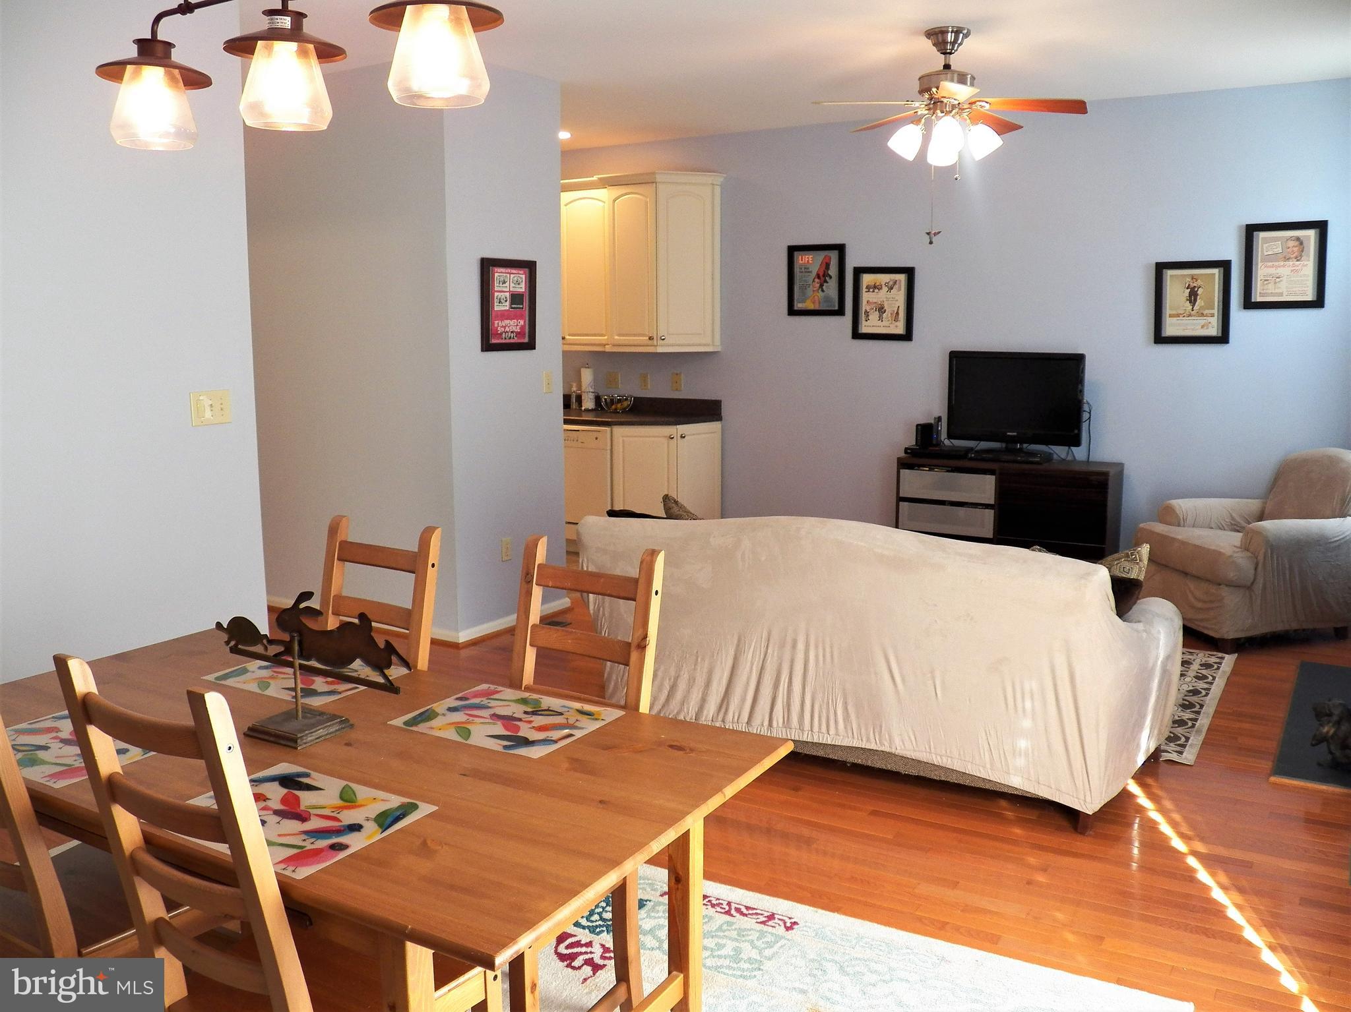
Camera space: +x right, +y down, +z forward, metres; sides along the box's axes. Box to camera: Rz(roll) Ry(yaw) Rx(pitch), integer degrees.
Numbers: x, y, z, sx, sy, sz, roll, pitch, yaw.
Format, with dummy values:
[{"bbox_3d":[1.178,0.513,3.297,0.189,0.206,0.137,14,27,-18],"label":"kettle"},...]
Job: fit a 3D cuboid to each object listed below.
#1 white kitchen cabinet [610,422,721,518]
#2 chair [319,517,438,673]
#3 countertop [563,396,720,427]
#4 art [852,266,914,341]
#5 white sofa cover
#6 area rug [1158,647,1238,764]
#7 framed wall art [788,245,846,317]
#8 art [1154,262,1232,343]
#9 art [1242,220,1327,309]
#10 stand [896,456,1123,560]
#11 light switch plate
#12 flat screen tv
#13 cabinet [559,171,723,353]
[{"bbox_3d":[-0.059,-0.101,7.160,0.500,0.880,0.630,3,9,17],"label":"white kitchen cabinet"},{"bbox_3d":[-0.841,0.593,2.651,0.420,1.040,0.480,5,11,28],"label":"chair"},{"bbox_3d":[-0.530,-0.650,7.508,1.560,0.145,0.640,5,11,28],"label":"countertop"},{"bbox_3d":[1.287,-1.249,6.763,0.385,0.445,0.025,5,11,28],"label":"art"},{"bbox_3d":[0.633,0.393,3.833,2.000,0.830,0.870,5,10,29],"label":"white sofa cover"},{"bbox_3d":[1.254,0.706,5.084,2.300,0.010,1.540,6,11,31],"label":"area rug"},{"bbox_3d":[0.880,-1.413,6.832,0.365,0.435,0.025,5,10,27],"label":"framed wall art"},{"bbox_3d":[2.815,-1.105,5.946,0.377,0.443,0.025,5,11,28],"label":"art"},{"bbox_3d":[3.158,-1.247,5.660,0.375,0.435,0.025,5,10,27],"label":"art"},{"bbox_3d":[1.920,0.111,6.391,1.200,0.750,0.400,5,11,28],"label":"stand"},{"bbox_3d":[-1.593,-0.335,3.748,0.012,0.115,0.160,5,10,27],"label":"light switch plate"},{"bbox_3d":[1.942,-0.621,6.280,0.785,0.525,0.090,6,11,33],"label":"flat screen tv"},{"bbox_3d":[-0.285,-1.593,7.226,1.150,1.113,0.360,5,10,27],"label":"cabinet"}]

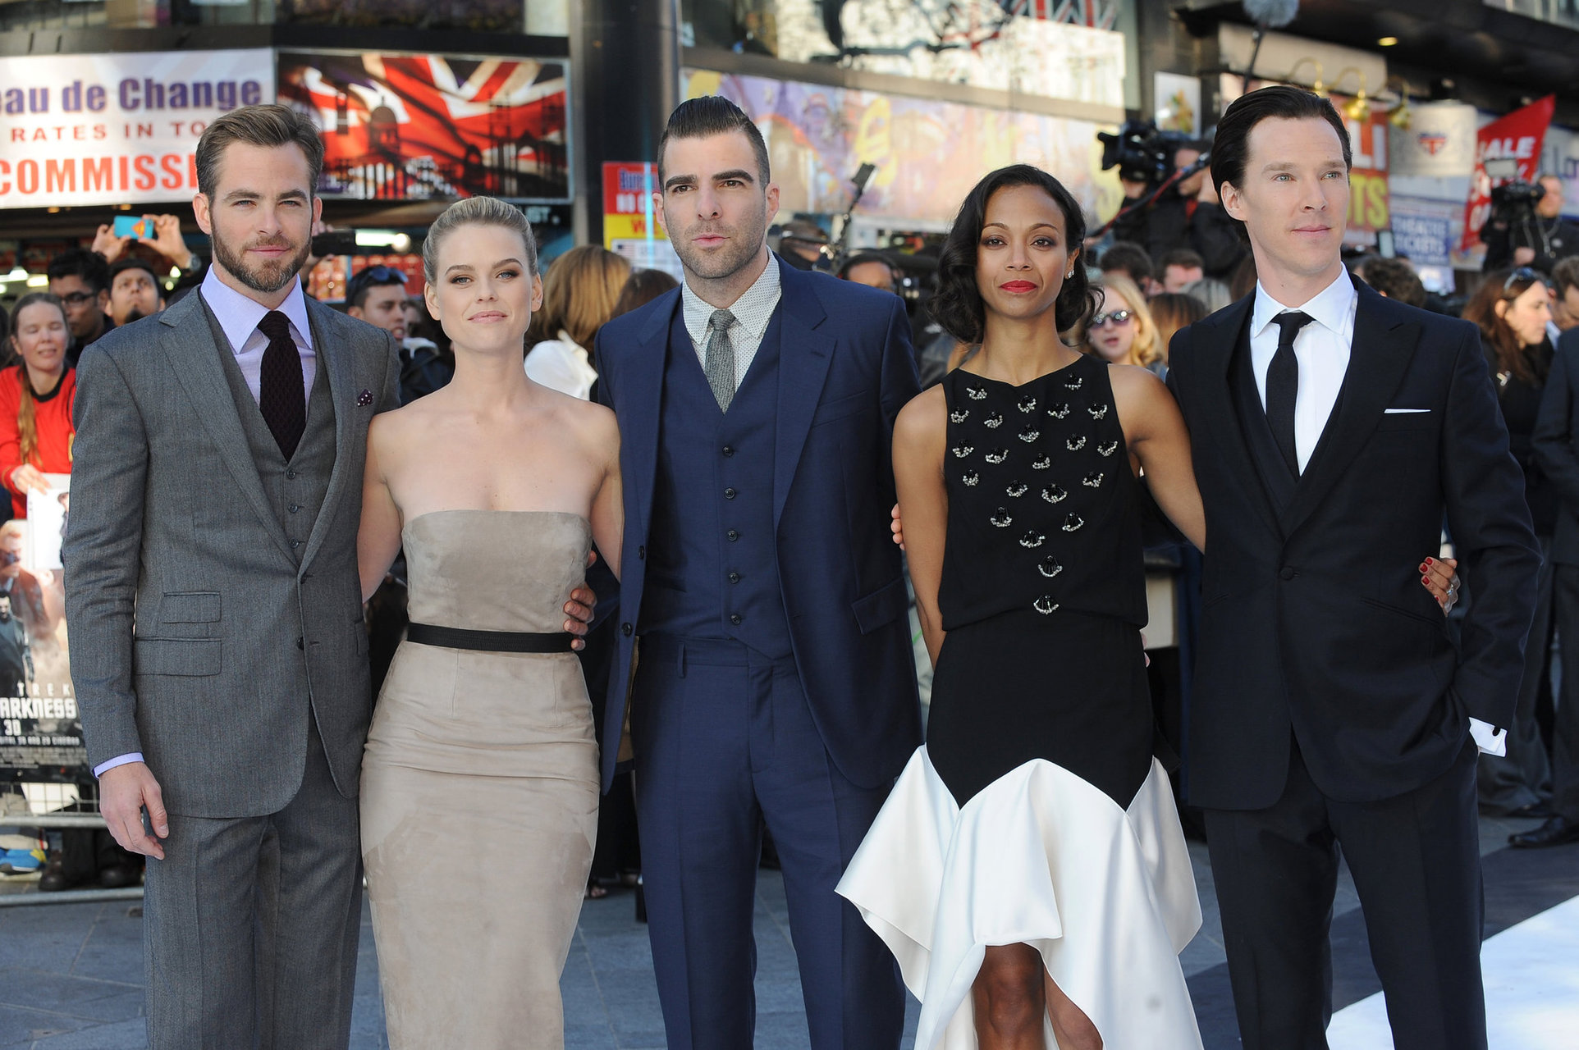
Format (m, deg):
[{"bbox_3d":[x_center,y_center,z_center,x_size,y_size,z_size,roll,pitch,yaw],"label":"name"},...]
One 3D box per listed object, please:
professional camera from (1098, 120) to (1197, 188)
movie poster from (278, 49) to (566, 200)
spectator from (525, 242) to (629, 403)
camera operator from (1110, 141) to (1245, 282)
[{"bbox_3d":[1.502,-1.522,12.600,0.520,0.280,0.230,-4,5,-37],"label":"professional camera"},{"bbox_3d":[-2.801,-3.055,23.500,2.400,1.120,0.080,-4,5,-32],"label":"movie poster"},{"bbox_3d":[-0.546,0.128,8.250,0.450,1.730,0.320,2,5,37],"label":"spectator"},{"bbox_3d":[1.634,-0.706,12.600,0.500,1.760,0.560,-5,6,-44],"label":"camera operator"}]

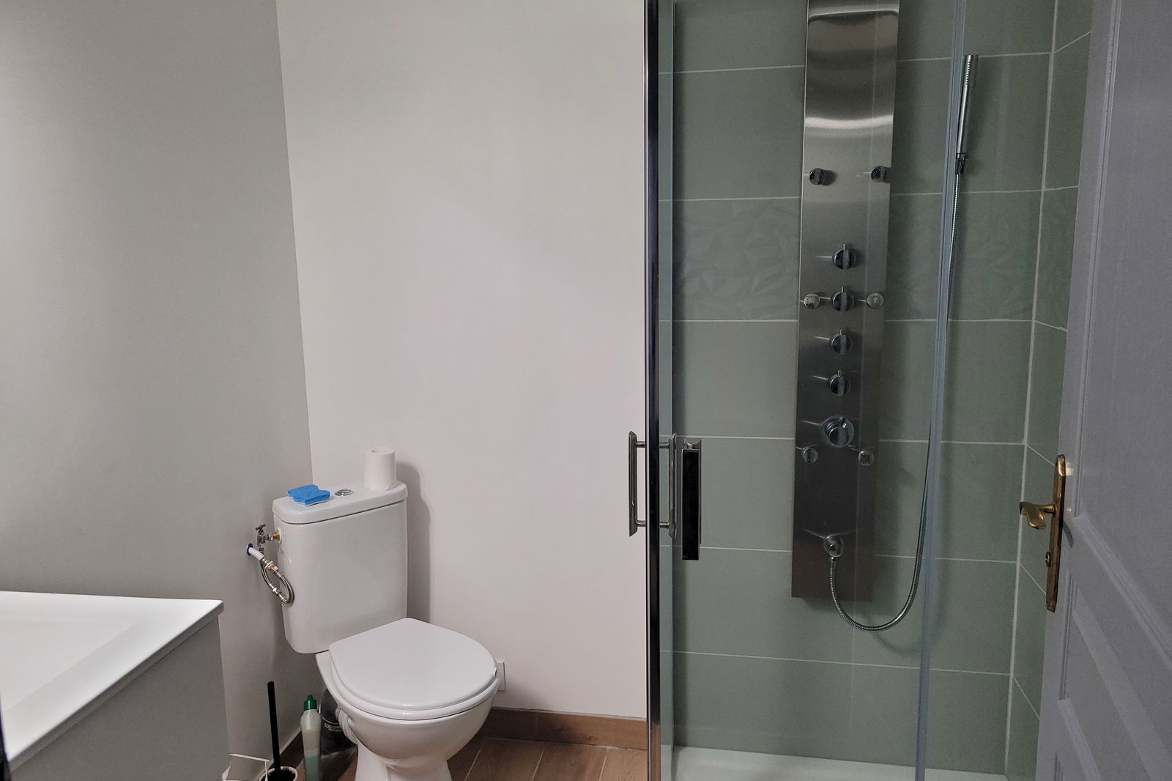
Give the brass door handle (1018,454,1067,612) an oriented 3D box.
[{"bbox_3d":[0.603,0.202,1.167,0.053,0.218,0.115,2,10,18],"label":"brass door handle"}]

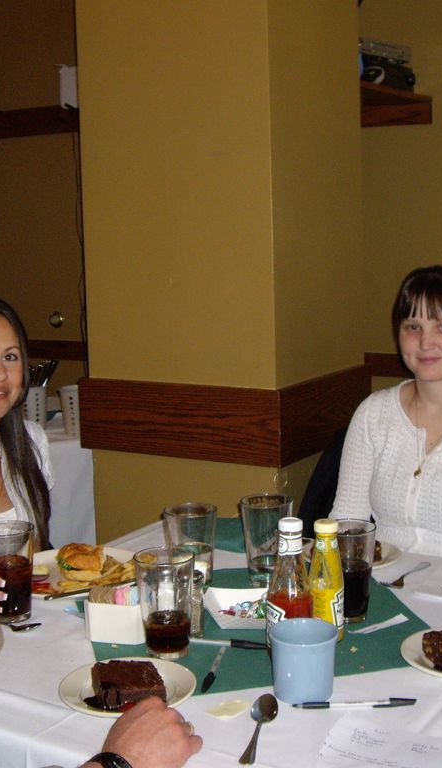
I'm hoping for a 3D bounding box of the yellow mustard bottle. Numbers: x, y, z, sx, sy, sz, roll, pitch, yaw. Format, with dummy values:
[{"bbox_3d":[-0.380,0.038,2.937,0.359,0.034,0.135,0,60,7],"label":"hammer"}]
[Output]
[{"bbox_3d":[0.158,0.293,1.673,0.052,0.181,0.052,-1,9,0],"label":"yellow mustard bottle"}]

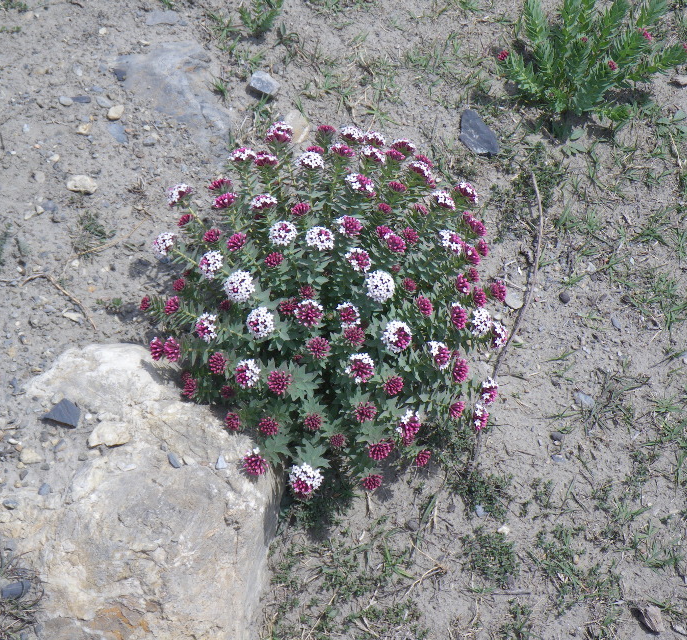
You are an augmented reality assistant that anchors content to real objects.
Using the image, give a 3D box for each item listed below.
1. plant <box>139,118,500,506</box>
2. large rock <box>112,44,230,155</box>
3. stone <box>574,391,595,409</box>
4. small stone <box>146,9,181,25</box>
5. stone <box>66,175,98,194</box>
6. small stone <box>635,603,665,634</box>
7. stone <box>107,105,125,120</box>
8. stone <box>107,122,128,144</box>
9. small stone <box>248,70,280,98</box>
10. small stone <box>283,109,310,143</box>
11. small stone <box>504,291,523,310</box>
[{"bbox_3d":[-0.020,-0.034,1.811,0.436,0.270,0.498,0,54,0],"label":"plant"},{"bbox_3d":[-0.239,-0.307,2.201,0.132,0.070,0.236,-16,56,-11],"label":"large rock"},{"bbox_3d":[0.296,0.097,1.880,0.032,0.012,0.012,31,60,21],"label":"stone"},{"bbox_3d":[-0.268,-0.450,2.276,0.051,0.018,0.026,1,54,0],"label":"small stone"},{"bbox_3d":[-0.355,-0.184,2.081,0.040,0.026,0.028,11,55,8],"label":"stone"},{"bbox_3d":[0.345,0.333,1.706,0.026,0.022,0.036,-16,56,-12],"label":"small stone"},{"bbox_3d":[-0.321,-0.293,2.161,0.025,0.018,0.021,-15,55,-11],"label":"stone"},{"bbox_3d":[-0.312,-0.262,2.139,0.019,0.016,0.044,-29,59,-19],"label":"stone"},{"bbox_3d":[-0.111,-0.339,2.192,0.045,0.030,0.035,12,55,9],"label":"small stone"},{"bbox_3d":[-0.064,-0.271,2.144,0.037,0.025,0.059,-4,54,-3],"label":"small stone"},{"bbox_3d":[0.220,-0.025,1.967,0.028,0.014,0.019,34,61,22],"label":"small stone"}]

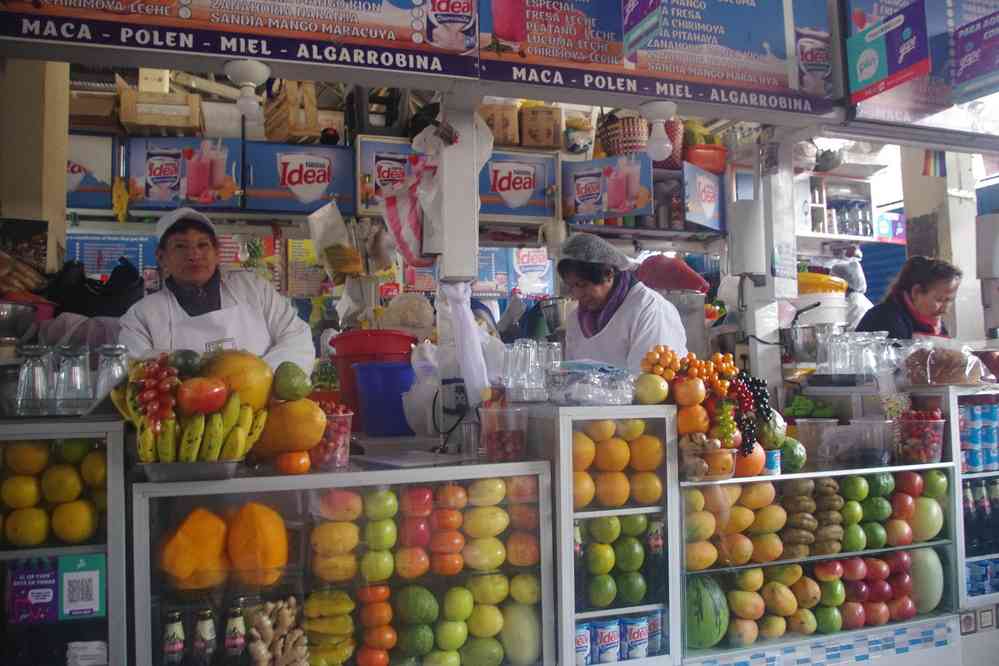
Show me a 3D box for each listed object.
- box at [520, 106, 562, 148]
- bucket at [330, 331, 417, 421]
[{"bbox_3d":[0.159,-0.931,3.537,0.200,0.195,0.220,0,-3,-17],"label":"box"},{"bbox_3d":[-0.381,0.149,2.263,0.270,0.300,0.270,0,-3,-17],"label":"bucket"}]

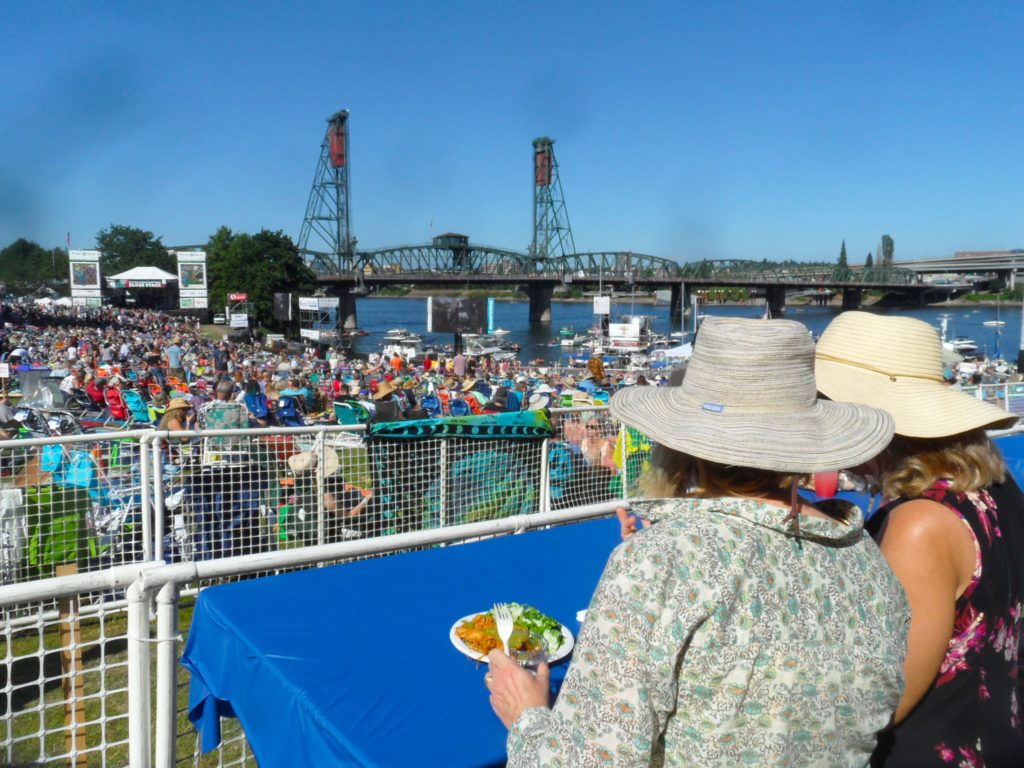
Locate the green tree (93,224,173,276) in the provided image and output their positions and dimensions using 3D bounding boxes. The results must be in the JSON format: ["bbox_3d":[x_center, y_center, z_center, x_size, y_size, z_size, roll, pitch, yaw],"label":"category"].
[{"bbox_3d":[-78.482,-23.868,148.000,16.500,18.500,15.500,-4,9,-27],"label":"green tree"}]

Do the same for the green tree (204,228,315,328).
[{"bbox_3d":[-46.049,-19.317,130.000,18.500,18.800,17.000,-3,8,-19],"label":"green tree"}]

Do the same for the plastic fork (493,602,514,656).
[{"bbox_3d":[-0.007,0.410,1.100,0.027,0.018,0.160,-1,40,-10],"label":"plastic fork"}]

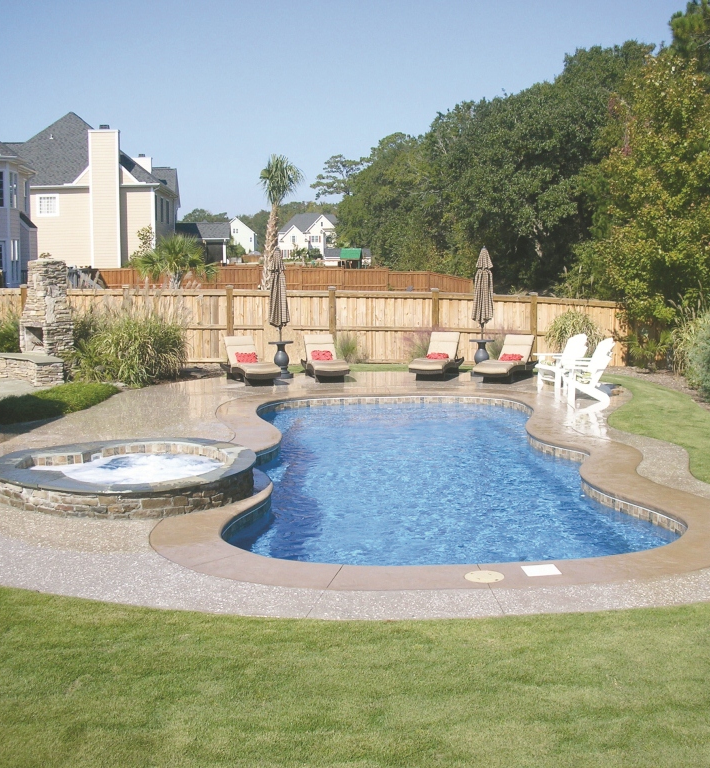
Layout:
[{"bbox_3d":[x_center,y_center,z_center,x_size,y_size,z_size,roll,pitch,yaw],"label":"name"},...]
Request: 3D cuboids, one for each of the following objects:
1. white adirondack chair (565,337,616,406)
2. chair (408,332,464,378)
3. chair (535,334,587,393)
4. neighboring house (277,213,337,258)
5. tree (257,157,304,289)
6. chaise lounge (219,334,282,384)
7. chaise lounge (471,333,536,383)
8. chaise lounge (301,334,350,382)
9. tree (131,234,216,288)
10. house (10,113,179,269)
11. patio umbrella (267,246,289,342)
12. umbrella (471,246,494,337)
[{"bbox_3d":[3.788,-0.183,16.605,0.870,0.980,0.730,-2,7,-10],"label":"white adirondack chair"},{"bbox_3d":[1.766,-0.598,22.131,0.710,0.910,2.030,2,8,17],"label":"chair"},{"bbox_3d":[3.697,-0.351,18.196,0.870,0.970,0.730,-3,7,-18],"label":"chair"},{"bbox_3d":[-9.201,-30.881,219.000,13.400,10.100,11.000,0,7,4],"label":"neighboring house"},{"bbox_3d":[-2.540,-4.865,35.671,1.568,5.964,1.568,0,7,0],"label":"tree"},{"bbox_3d":[-2.055,-0.462,20.442,0.700,0.840,1.950,-3,7,-21],"label":"chaise lounge"},{"bbox_3d":[3.184,-0.526,21.566,0.710,0.910,2.030,4,8,27],"label":"chaise lounge"},{"bbox_3d":[-0.630,-0.531,20.889,0.700,0.840,1.950,-2,7,-11],"label":"chaise lounge"},{"bbox_3d":[-5.726,-3.123,32.868,2.650,3.213,2.650,0,7,0],"label":"tree"},{"bbox_3d":[-18.557,-12.125,69.674,12.000,11.800,18.000,-1,7,-5],"label":"house"},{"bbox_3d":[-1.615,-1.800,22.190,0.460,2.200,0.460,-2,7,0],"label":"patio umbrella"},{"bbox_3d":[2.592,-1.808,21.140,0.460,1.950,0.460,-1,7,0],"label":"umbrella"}]

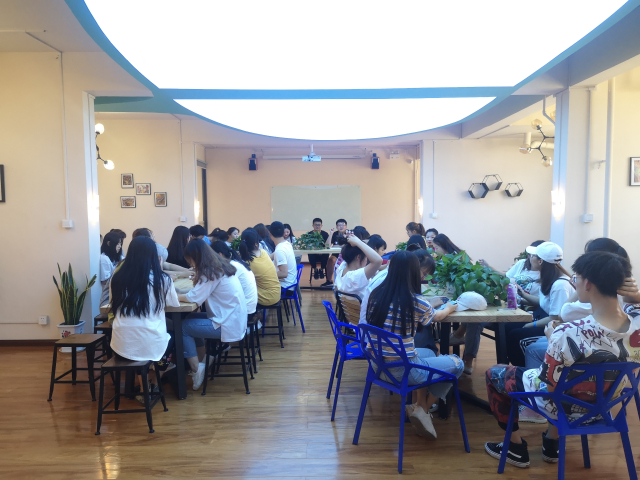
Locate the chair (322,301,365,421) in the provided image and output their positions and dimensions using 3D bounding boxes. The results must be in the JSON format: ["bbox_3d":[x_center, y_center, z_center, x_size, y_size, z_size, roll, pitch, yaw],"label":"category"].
[{"bbox_3d":[0.335,0.888,3.830,0.590,0.800,0.530,-1,4,-2],"label":"chair"}]

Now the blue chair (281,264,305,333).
[{"bbox_3d":[-0.526,0.763,6.435,0.570,0.820,0.530,-2,4,-19],"label":"blue chair"}]

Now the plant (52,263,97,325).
[{"bbox_3d":[-2.593,0.574,5.325,0.417,0.669,0.310,-1,4,0],"label":"plant"}]

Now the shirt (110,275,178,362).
[{"bbox_3d":[-1.280,0.548,3.660,0.480,0.620,0.350,-1,4,-4],"label":"shirt"}]

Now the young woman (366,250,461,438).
[{"bbox_3d":[0.654,0.723,3.366,0.690,1.300,0.480,-3,5,-39],"label":"young woman"}]

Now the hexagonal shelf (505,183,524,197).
[{"bbox_3d":[4.019,-1.043,10.315,0.340,0.295,0.120,0,4,0],"label":"hexagonal shelf"}]

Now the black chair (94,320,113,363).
[{"bbox_3d":[-1.930,1.021,4.770,0.360,0.450,0.360,-1,4,0],"label":"black chair"}]

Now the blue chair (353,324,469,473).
[{"bbox_3d":[0.549,0.906,3.116,0.563,0.791,0.538,-3,5,-33],"label":"blue chair"}]

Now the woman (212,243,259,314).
[{"bbox_3d":[-0.950,0.618,4.850,0.700,1.220,0.460,0,4,7],"label":"woman"}]

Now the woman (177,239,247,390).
[{"bbox_3d":[-0.886,0.614,4.162,0.553,1.261,0.456,0,4,5],"label":"woman"}]

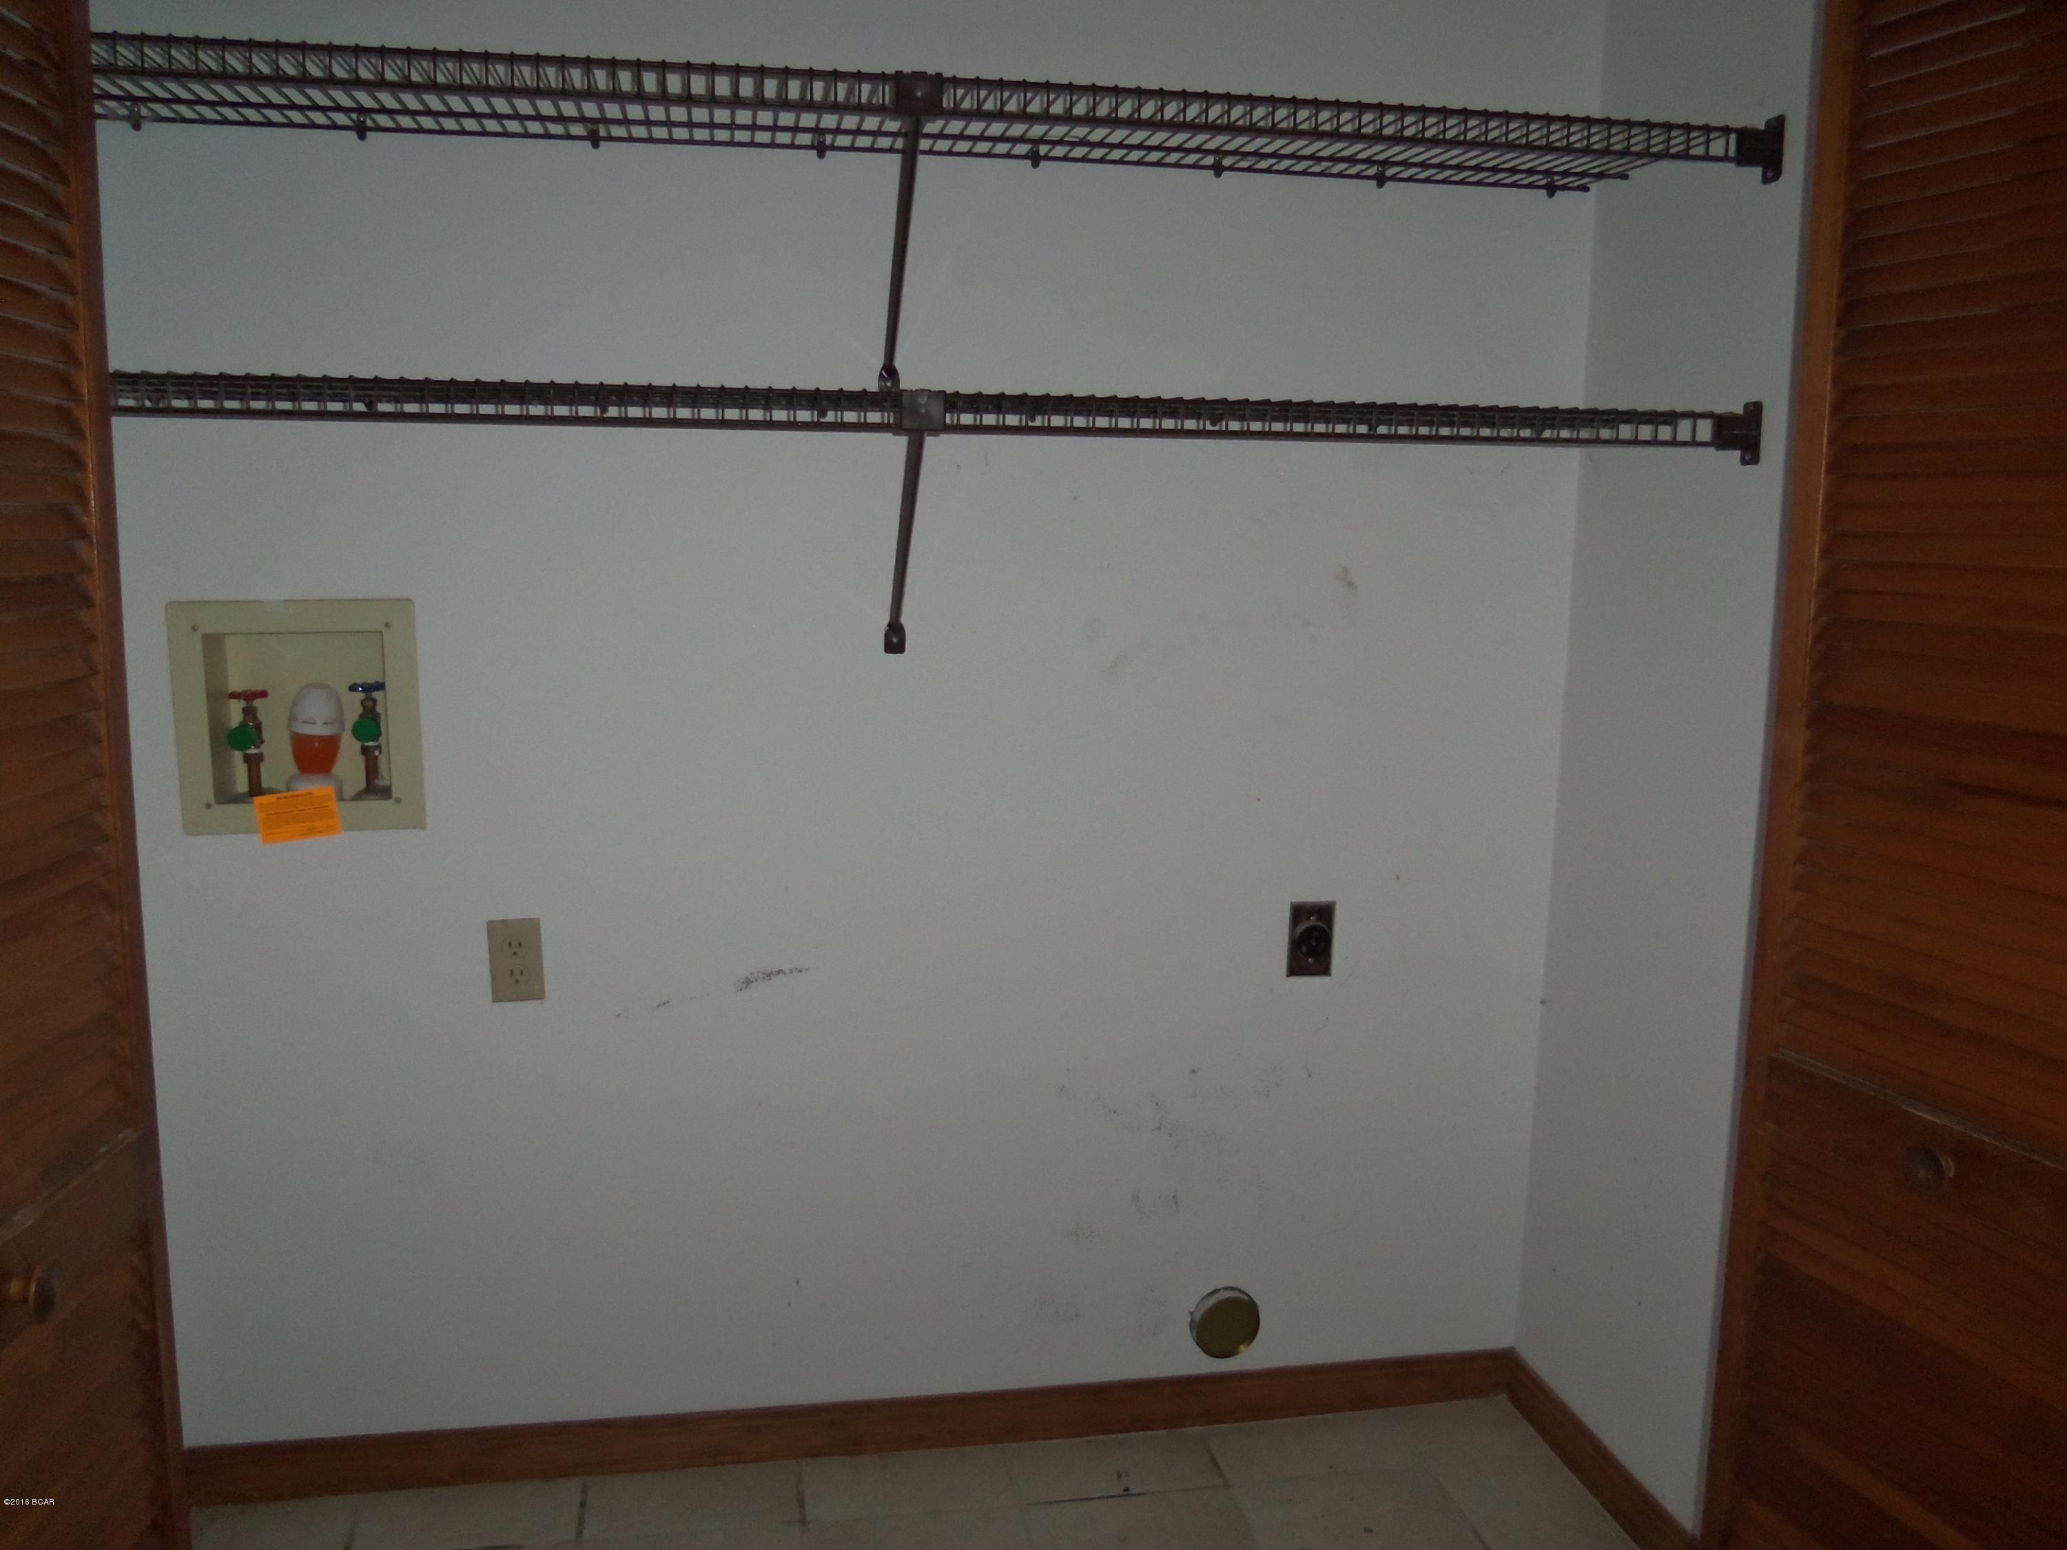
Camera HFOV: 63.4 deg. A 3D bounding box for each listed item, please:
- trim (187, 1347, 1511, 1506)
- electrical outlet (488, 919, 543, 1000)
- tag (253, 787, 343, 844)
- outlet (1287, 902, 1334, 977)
[{"bbox_3d":[-0.210,0.964,2.492,1.983,0.078,0.012,-1,9,-10],"label":"trim"},{"bbox_3d":[-0.707,0.255,2.289,0.070,0.114,0.008,-1,9,-10],"label":"electrical outlet"},{"bbox_3d":[-0.967,0.054,2.202,0.099,0.064,0.003,-7,10,-9],"label":"tag"},{"bbox_3d":[0.413,0.245,2.484,0.070,0.114,0.012,-1,9,-10],"label":"outlet"}]

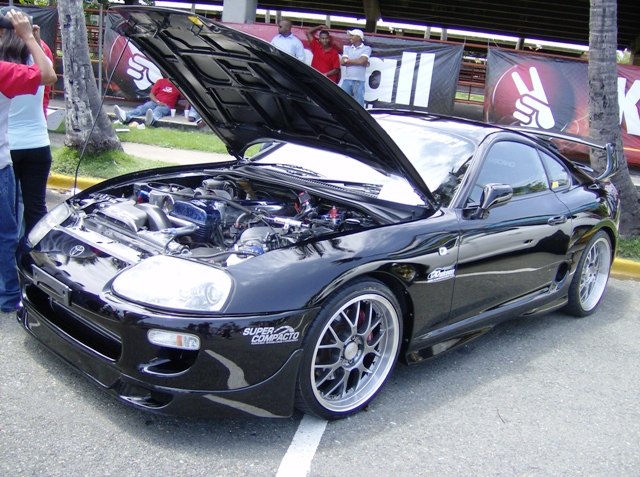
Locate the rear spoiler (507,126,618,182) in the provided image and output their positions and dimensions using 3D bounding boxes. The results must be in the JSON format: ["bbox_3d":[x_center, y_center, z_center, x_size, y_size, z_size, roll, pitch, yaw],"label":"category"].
[{"bbox_3d":[1.648,-0.730,5.272,1.330,0.270,0.420,19,18,41],"label":"rear spoiler"}]

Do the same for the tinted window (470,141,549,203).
[{"bbox_3d":[1.038,-0.376,3.696,0.930,0.330,0.070,-7,-7,-46],"label":"tinted window"}]

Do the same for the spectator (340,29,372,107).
[{"bbox_3d":[0.543,-2.451,10.707,0.540,1.770,0.380,11,14,17],"label":"spectator"}]

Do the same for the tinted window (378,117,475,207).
[{"bbox_3d":[0.215,-0.464,3.812,1.380,0.140,0.660,19,50,41],"label":"tinted window"}]

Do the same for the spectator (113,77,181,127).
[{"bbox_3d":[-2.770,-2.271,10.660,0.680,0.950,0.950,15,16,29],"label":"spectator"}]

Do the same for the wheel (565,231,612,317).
[{"bbox_3d":[1.830,0.233,4.688,0.240,0.630,0.630,14,15,42],"label":"wheel"}]

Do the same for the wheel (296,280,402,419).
[{"bbox_3d":[0.087,0.455,2.851,0.630,0.630,0.220,-6,17,-42],"label":"wheel"}]

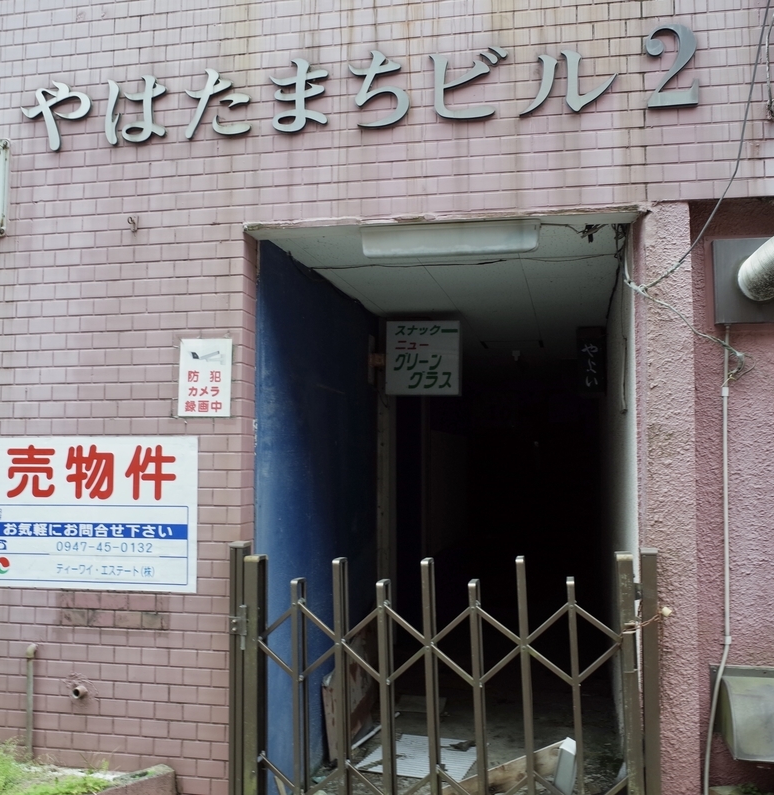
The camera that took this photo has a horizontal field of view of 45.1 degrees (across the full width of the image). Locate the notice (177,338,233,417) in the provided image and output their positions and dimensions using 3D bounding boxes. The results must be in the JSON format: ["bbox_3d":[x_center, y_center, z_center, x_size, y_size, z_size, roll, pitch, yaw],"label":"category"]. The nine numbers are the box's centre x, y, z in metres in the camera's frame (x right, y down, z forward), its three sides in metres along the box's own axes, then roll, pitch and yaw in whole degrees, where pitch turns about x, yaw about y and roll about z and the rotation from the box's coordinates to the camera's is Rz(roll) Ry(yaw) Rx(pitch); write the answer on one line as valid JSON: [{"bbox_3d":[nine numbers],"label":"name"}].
[{"bbox_3d":[-0.705,-0.076,3.615,0.216,0.300,0.010,-1,-3,12],"label":"notice"}]

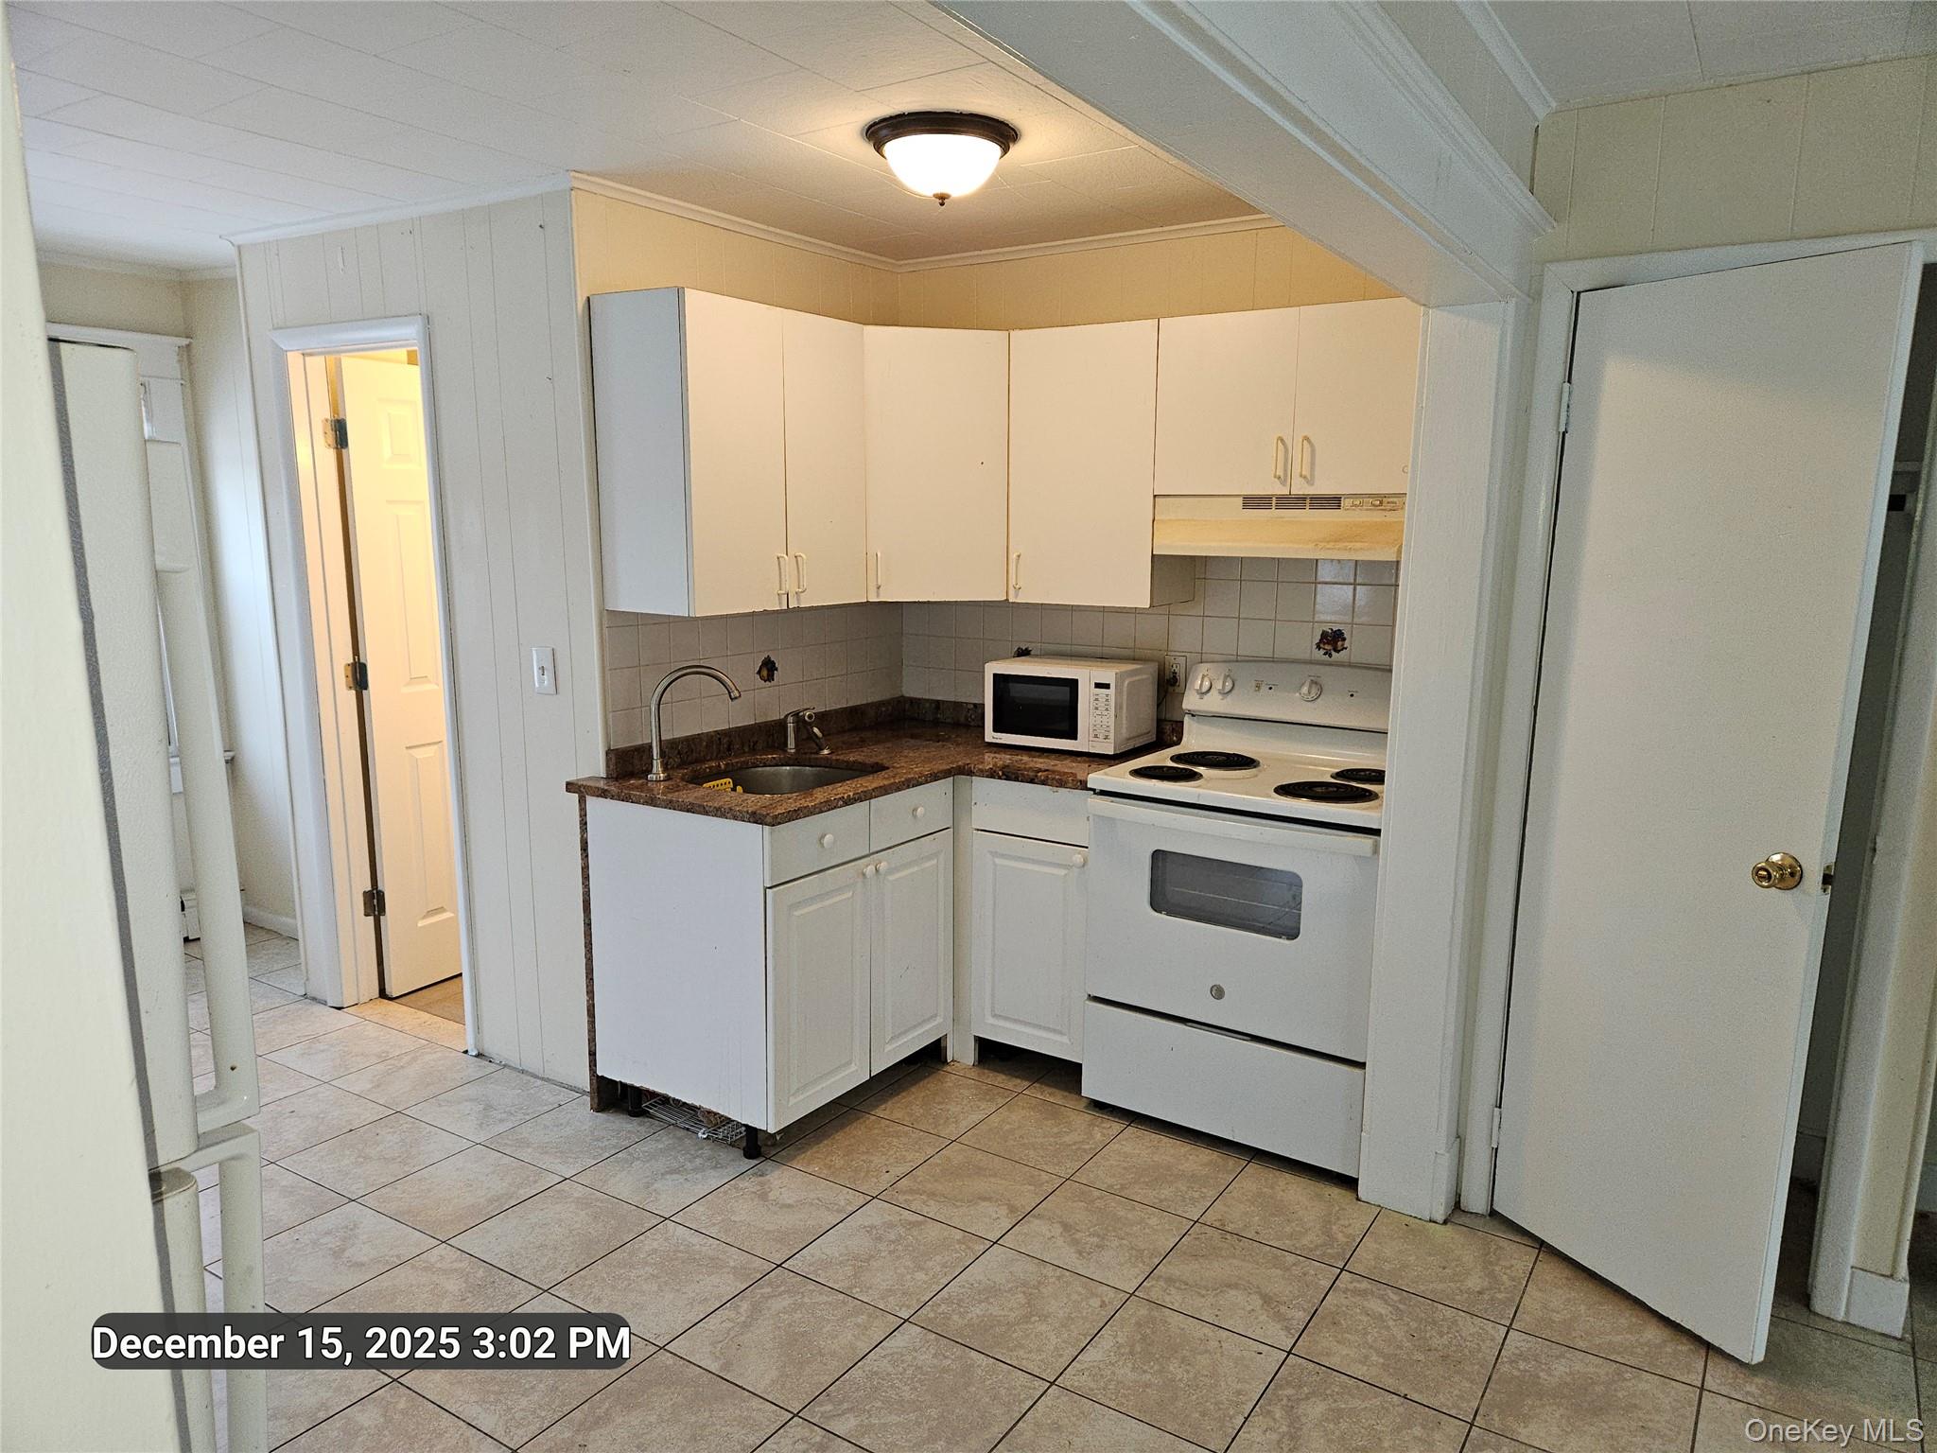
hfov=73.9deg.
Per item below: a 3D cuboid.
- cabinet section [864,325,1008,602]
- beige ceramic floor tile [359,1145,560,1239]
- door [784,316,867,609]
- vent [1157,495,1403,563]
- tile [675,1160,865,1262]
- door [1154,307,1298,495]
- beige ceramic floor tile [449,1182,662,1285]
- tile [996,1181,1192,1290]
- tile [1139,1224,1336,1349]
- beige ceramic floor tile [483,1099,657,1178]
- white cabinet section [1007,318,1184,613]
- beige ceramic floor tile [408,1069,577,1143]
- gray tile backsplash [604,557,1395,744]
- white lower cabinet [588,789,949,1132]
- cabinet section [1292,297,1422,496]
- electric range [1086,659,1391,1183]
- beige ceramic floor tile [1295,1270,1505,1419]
[{"bbox_3d":[-0.090,-0.751,3.744,0.421,0.777,0.020,-1,9,-12],"label":"cabinet section"},{"bbox_3d":[-1.207,1.108,3.079,0.332,0.010,0.332,6,11,33],"label":"beige ceramic floor tile"},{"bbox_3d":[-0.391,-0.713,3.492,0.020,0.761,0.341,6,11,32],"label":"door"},{"bbox_3d":[0.878,-0.530,3.403,0.755,0.162,0.448,6,11,33],"label":"vent"},{"bbox_3d":[-0.456,1.129,2.994,0.332,0.010,0.332,6,11,33],"label":"tile"},{"bbox_3d":[0.677,-0.845,3.387,0.378,0.462,0.020,6,11,33],"label":"door"},{"bbox_3d":[-0.907,1.121,2.844,0.330,0.010,0.330,6,11,32],"label":"beige ceramic floor tile"},{"bbox_3d":[0.293,1.146,2.909,0.334,0.010,0.334,6,11,32],"label":"tile"},{"bbox_3d":[0.574,1.178,2.719,0.333,0.010,0.333,6,11,33],"label":"tile"},{"bbox_3d":[-1.025,1.068,3.359,0.334,0.010,0.334,6,11,32],"label":"beige ceramic floor tile"},{"bbox_3d":[0.396,-0.734,3.675,0.449,0.755,0.324,7,11,33],"label":"white cabinet section"},{"bbox_3d":[-1.304,1.034,3.540,0.332,0.010,0.332,6,11,33],"label":"beige ceramic floor tile"},{"bbox_3d":[0.169,-0.201,3.403,1.815,0.530,1.325,6,11,33],"label":"gray tile backsplash"},{"bbox_3d":[-0.512,0.536,3.551,0.602,0.767,0.797,6,11,32],"label":"white lower cabinet"},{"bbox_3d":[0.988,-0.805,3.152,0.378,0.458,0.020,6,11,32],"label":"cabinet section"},{"bbox_3d":[0.800,0.454,3.432,0.760,1.162,0.704,6,11,32],"label":"electric range"},{"bbox_3d":[0.860,1.213,2.545,0.332,0.010,0.332,6,11,33],"label":"beige ceramic floor tile"}]

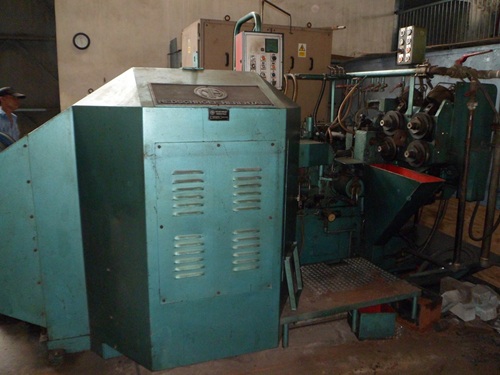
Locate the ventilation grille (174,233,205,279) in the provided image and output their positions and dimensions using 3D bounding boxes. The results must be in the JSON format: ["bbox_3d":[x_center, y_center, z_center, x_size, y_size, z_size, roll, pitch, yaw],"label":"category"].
[{"bbox_3d":[-0.334,0.390,2.175,0.164,0.245,0.020,-3,11,-18],"label":"ventilation grille"}]

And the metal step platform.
[{"bbox_3d":[0.596,0.821,2.990,1.119,0.205,0.741,-3,11,-19],"label":"metal step platform"}]

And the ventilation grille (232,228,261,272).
[{"bbox_3d":[-0.018,0.370,2.275,0.164,0.250,0.020,-3,11,-18],"label":"ventilation grille"}]

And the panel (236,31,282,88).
[{"bbox_3d":[0.077,-0.992,3.106,0.335,0.424,0.179,-3,11,-18],"label":"panel"}]

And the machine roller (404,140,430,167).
[{"bbox_3d":[1.254,-0.256,2.985,0.172,0.193,0.193,-3,11,-18],"label":"machine roller"}]

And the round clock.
[{"bbox_3d":[-2.954,-2.561,6.850,0.290,0.290,0.045,-2,11,-14],"label":"round clock"}]

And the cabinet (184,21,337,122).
[{"bbox_3d":[0.088,-1.227,4.323,1.440,1.006,0.660,-3,11,-17],"label":"cabinet"}]

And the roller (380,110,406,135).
[{"bbox_3d":[1.157,-0.532,3.231,0.176,0.190,0.190,-3,11,-18],"label":"roller"}]

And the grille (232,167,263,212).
[{"bbox_3d":[-0.012,0.016,2.209,0.168,0.248,0.020,-3,11,-18],"label":"grille"}]

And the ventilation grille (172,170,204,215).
[{"bbox_3d":[-0.329,0.033,2.108,0.162,0.244,0.020,-3,11,-18],"label":"ventilation grille"}]

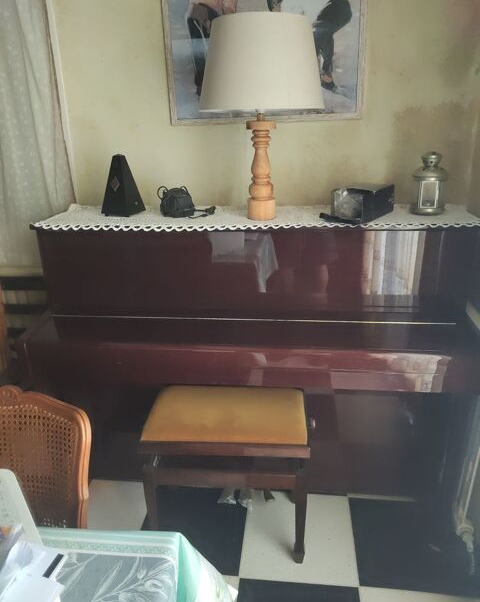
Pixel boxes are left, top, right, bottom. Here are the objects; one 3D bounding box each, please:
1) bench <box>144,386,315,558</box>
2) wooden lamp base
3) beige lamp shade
[{"bbox_3d":[-0.028,0.615,1.701,0.553,0.512,0.325,0,21,5],"label":"bench"},{"bbox_3d":[0.077,-0.456,1.583,0.100,0.345,0.100,1,21,7],"label":"wooden lamp base"},{"bbox_3d":[0.070,-0.743,1.473,0.408,0.245,0.408,1,21,7],"label":"beige lamp shade"}]

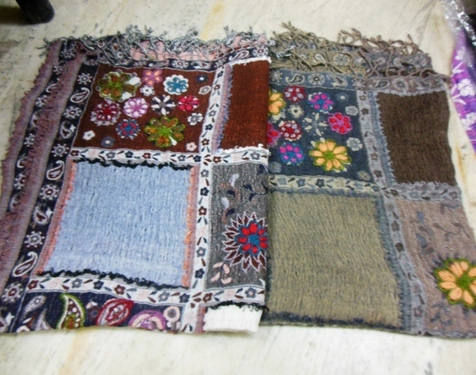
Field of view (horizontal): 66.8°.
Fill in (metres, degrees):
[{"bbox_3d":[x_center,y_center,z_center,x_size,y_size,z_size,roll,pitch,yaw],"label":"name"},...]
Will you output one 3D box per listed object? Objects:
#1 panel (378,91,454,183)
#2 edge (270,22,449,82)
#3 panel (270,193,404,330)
[{"bbox_3d":[0.335,-0.097,0.661,0.136,0.012,0.214,3,61,1],"label":"panel"},{"bbox_3d":[0.250,-0.286,0.770,0.356,0.020,0.159,4,61,2],"label":"edge"},{"bbox_3d":[0.137,0.101,0.551,0.185,0.012,0.206,3,61,1],"label":"panel"}]

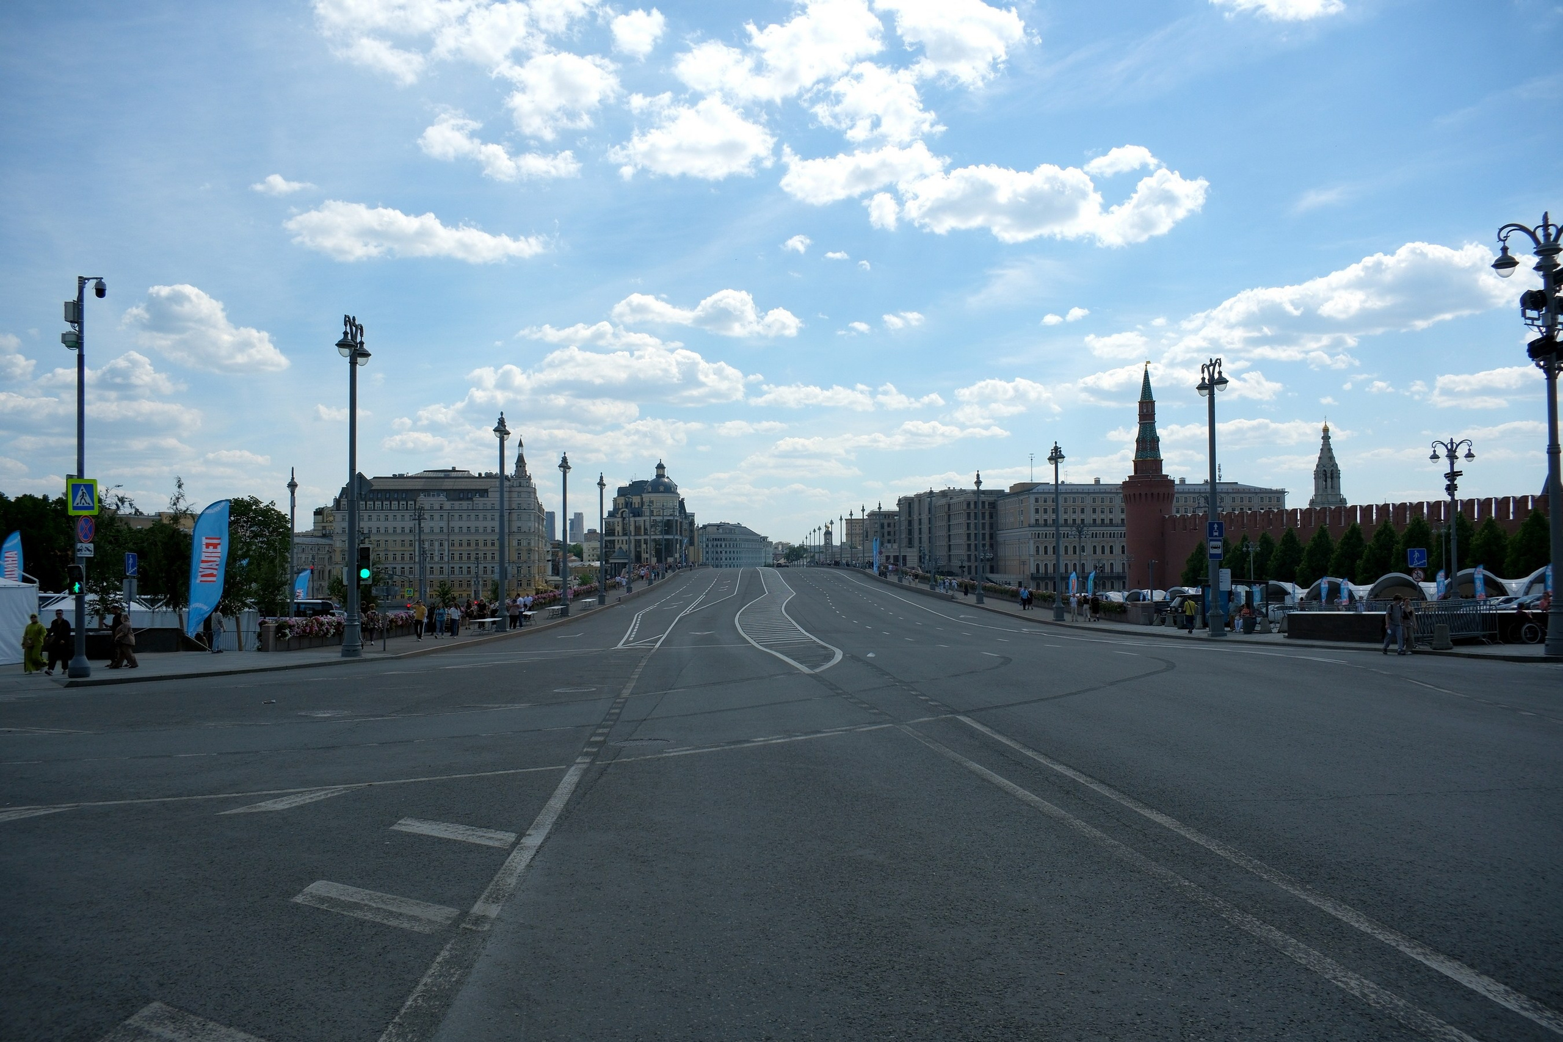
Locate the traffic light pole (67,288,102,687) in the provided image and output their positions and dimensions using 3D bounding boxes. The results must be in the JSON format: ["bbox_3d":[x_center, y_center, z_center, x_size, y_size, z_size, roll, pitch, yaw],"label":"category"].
[{"bbox_3d":[-18.429,-1.158,30.900,1.000,10.500,0.800,1,-2,-37],"label":"traffic light pole"}]

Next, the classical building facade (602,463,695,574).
[{"bbox_3d":[-56.806,0.266,512.000,39.000,51.000,34.000,0,-2,0],"label":"classical building facade"}]

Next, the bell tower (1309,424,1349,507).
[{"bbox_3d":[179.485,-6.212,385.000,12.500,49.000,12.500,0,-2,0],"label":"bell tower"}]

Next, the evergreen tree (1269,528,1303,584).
[{"bbox_3d":[62.157,6.072,144.000,4.200,10.200,4.200,0,-2,0],"label":"evergreen tree"}]

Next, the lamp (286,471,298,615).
[{"bbox_3d":[-33.378,2.164,80.000,0.700,11.600,2.200,0,-2,-23],"label":"lamp"}]

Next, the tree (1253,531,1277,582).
[{"bbox_3d":[77.597,6.185,187.856,5.200,9.046,5.200,1,-2,-34],"label":"tree"}]

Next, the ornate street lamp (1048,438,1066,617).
[{"bbox_3d":[17.624,0.681,74.758,0.850,11.400,1.500,-1,-2,2],"label":"ornate street lamp"}]

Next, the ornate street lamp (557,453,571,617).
[{"bbox_3d":[-15.541,0.980,84.000,0.720,11.700,2.500,0,-2,0],"label":"ornate street lamp"}]

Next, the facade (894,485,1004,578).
[{"bbox_3d":[75.043,4.928,494.850,24.000,35.000,82.000,0,-2,-23],"label":"facade"}]

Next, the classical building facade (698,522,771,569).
[{"bbox_3d":[-27.874,14.359,659.562,44.000,26.000,38.000,0,-2,-20],"label":"classical building facade"}]

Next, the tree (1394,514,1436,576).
[{"bbox_3d":[91.053,4.316,168.242,5.800,10.382,5.800,1,-2,-34],"label":"tree"}]

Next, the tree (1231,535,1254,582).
[{"bbox_3d":[59.581,6.906,151.000,4.100,10.200,4.100,0,-2,0],"label":"tree"}]

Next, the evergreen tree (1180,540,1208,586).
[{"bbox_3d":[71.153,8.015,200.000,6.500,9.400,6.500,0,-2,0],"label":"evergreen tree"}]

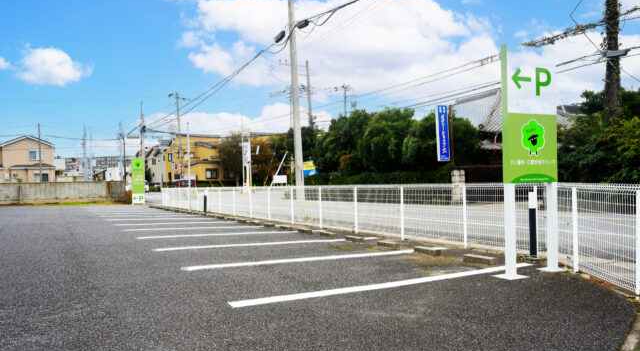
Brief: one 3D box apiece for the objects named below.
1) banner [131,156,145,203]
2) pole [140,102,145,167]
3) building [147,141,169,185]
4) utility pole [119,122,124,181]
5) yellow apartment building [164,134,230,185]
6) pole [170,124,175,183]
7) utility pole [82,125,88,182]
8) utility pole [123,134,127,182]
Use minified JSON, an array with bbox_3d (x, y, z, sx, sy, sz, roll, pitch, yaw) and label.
[{"bbox_3d":[-12.557,0.436,36.829,0.920,3.200,0.120,0,-1,-27],"label":"banner"},{"bbox_3d":[-15.952,-2.222,48.072,0.280,9.010,0.280,-1,-1,0],"label":"pole"},{"bbox_3d":[-27.160,-1.290,97.083,8.500,9.000,9.000,0,-1,-27],"label":"building"},{"bbox_3d":[-24.582,-1.990,66.072,0.300,9.420,0.300,-1,-1,0],"label":"utility pole"},{"bbox_3d":[-20.859,-1.493,87.582,7.500,8.900,9.000,0,-1,-27],"label":"yellow apartment building"},{"bbox_3d":[-21.992,-2.364,80.072,0.250,10.600,0.250,-1,-1,0],"label":"pole"},{"bbox_3d":[-29.029,-1.775,66.072,0.400,9.100,0.400,-1,-1,0],"label":"utility pole"},{"bbox_3d":[-17.200,-0.673,47.072,0.170,5.910,0.170,-1,-1,0],"label":"utility pole"}]

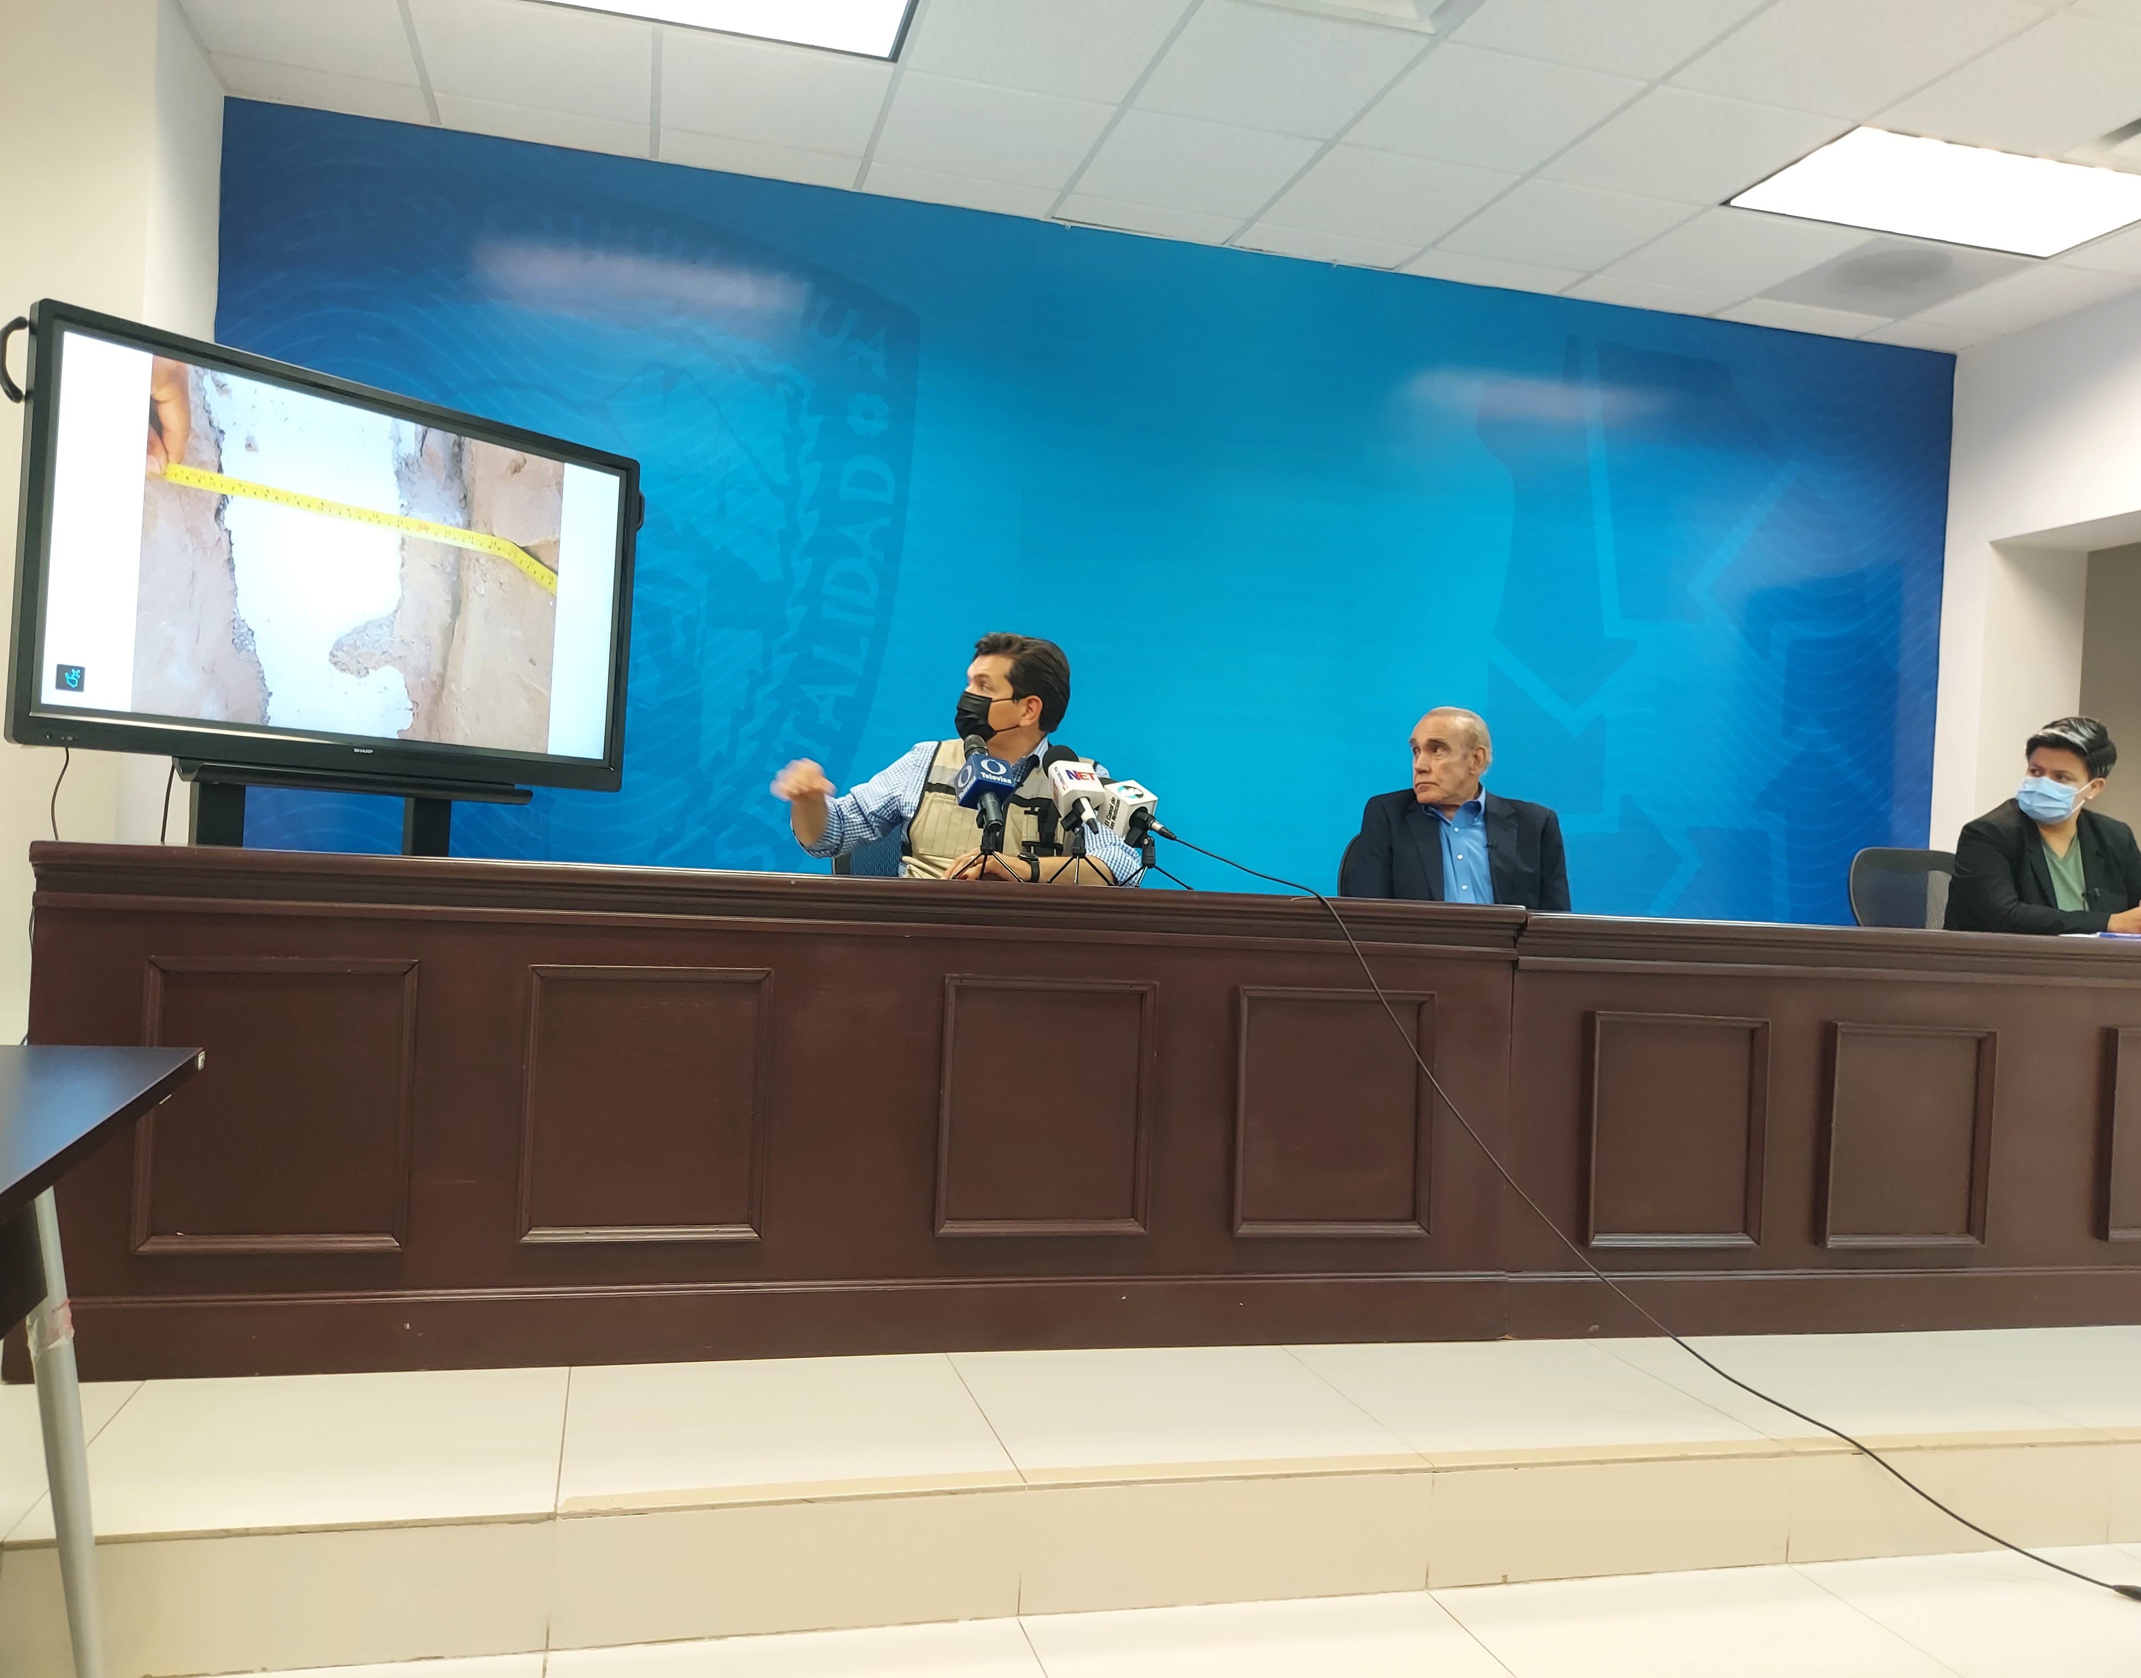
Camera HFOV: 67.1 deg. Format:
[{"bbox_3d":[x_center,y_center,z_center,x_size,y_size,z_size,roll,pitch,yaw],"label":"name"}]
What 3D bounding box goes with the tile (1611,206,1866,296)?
[{"bbox_3d":[2.129,-1.890,5.199,0.602,0.025,0.602,3,0,-15],"label":"tile"}]

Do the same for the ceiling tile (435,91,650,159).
[{"bbox_3d":[-1.511,-2.064,4.659,0.586,0.020,0.203,3,0,-15],"label":"ceiling tile"}]

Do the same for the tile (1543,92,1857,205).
[{"bbox_3d":[1.697,-1.907,4.447,0.586,0.020,0.586,3,0,-15],"label":"tile"}]

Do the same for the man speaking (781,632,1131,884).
[{"bbox_3d":[-0.246,0.210,3.280,0.720,1.290,0.720,3,0,-5],"label":"man speaking"}]

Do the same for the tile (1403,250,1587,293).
[{"bbox_3d":[1.433,-1.924,5.447,0.602,0.025,0.221,3,0,-15],"label":"tile"}]

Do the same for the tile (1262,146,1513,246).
[{"bbox_3d":[0.952,-1.944,4.880,0.586,0.020,0.586,3,0,-15],"label":"tile"}]

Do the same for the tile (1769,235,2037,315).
[{"bbox_3d":[2.718,-1.861,5.356,0.602,0.025,0.602,3,0,-15],"label":"tile"}]

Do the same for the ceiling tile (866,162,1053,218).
[{"bbox_3d":[-0.333,-2.006,4.972,0.586,0.020,0.203,3,0,-15],"label":"ceiling tile"}]

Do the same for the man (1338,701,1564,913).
[{"bbox_3d":[0.859,0.304,3.600,0.520,1.232,0.750,3,0,5],"label":"man"}]

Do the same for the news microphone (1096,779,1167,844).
[{"bbox_3d":[0.113,-0.052,2.930,0.075,0.080,0.180,-6,34,-43],"label":"news microphone"}]

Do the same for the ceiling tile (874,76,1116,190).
[{"bbox_3d":[-0.226,-2.005,4.571,0.602,0.025,0.602,3,0,-15],"label":"ceiling tile"}]

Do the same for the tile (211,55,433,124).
[{"bbox_3d":[-2.078,-2.096,4.519,0.553,0.025,0.236,3,0,-15],"label":"tile"}]

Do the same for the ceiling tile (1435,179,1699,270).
[{"bbox_3d":[1.540,-1.915,5.037,0.586,0.020,0.586,3,0,-15],"label":"ceiling tile"}]

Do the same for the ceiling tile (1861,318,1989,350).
[{"bbox_3d":[3.115,-1.837,5.888,0.410,0.020,0.203,3,0,-15],"label":"ceiling tile"}]

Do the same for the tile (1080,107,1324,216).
[{"bbox_3d":[0.363,-1.976,4.728,0.602,0.025,0.602,3,0,-15],"label":"tile"}]

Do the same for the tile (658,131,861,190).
[{"bbox_3d":[-0.923,-2.039,4.821,0.602,0.025,0.224,3,0,-15],"label":"tile"}]

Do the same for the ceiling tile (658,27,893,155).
[{"bbox_3d":[-0.815,-2.034,4.414,0.602,0.025,0.602,3,0,-15],"label":"ceiling tile"}]

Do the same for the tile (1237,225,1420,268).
[{"bbox_3d":[0.844,-1.952,5.290,0.602,0.025,0.221,3,0,-15],"label":"tile"}]

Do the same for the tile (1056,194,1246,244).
[{"bbox_3d":[0.255,-1.978,5.128,0.586,0.020,0.203,3,0,-15],"label":"tile"}]

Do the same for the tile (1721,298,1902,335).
[{"bbox_3d":[2.611,-1.866,5.760,0.602,0.025,0.218,3,0,-15],"label":"tile"}]

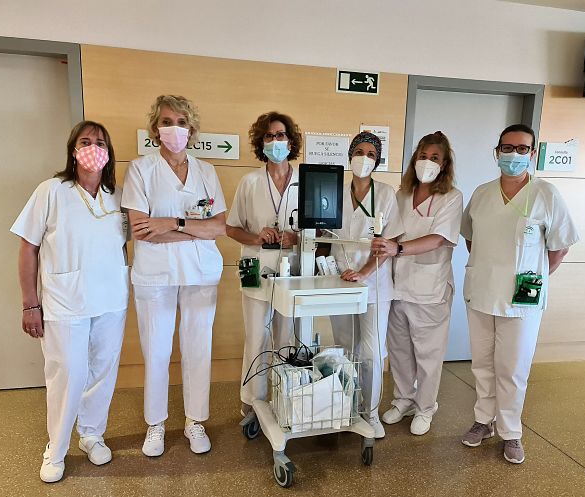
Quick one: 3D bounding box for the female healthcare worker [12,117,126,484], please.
[{"bbox_3d":[-1.022,0.240,2.242,0.562,1.627,0.390,-1,10,-20],"label":"female healthcare worker"}]

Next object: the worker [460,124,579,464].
[{"bbox_3d":[1.144,0.239,2.483,0.596,1.700,0.380,5,10,18],"label":"worker"}]

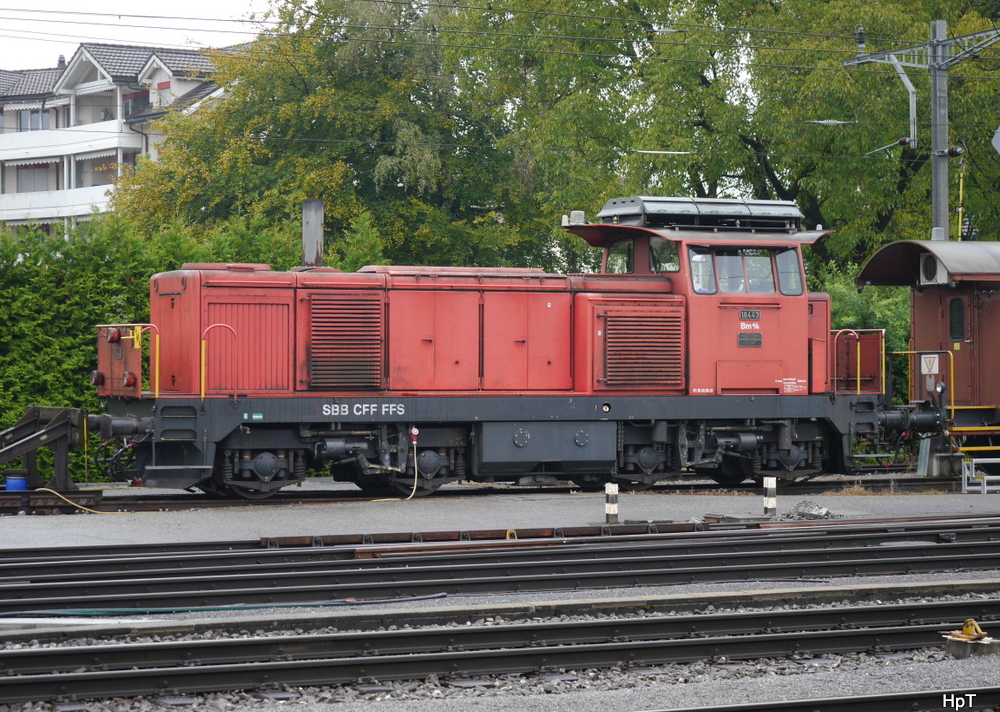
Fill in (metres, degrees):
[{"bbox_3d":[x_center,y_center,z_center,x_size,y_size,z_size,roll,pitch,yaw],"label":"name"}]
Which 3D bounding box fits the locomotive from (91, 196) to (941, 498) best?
[{"bbox_3d":[0.072,-0.189,41.654,12.800,4.350,3.000,0,0,-25],"label":"locomotive"}]

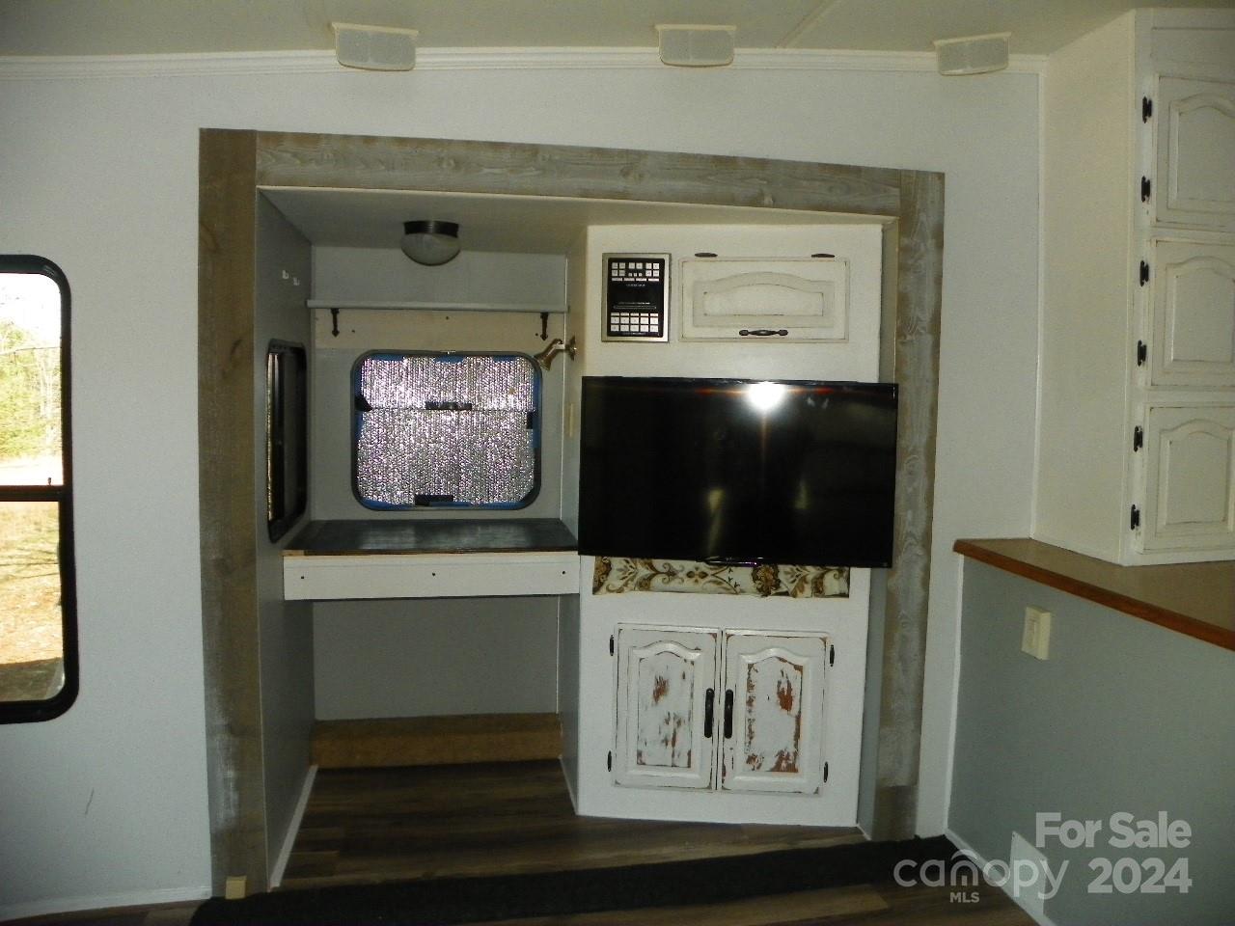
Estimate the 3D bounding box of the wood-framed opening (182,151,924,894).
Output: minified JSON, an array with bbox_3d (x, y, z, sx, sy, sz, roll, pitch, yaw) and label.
[{"bbox_3d":[-0.067,0.141,2.468,1.930,1.890,0.100,0,3,-10],"label":"wood-framed opening"}]

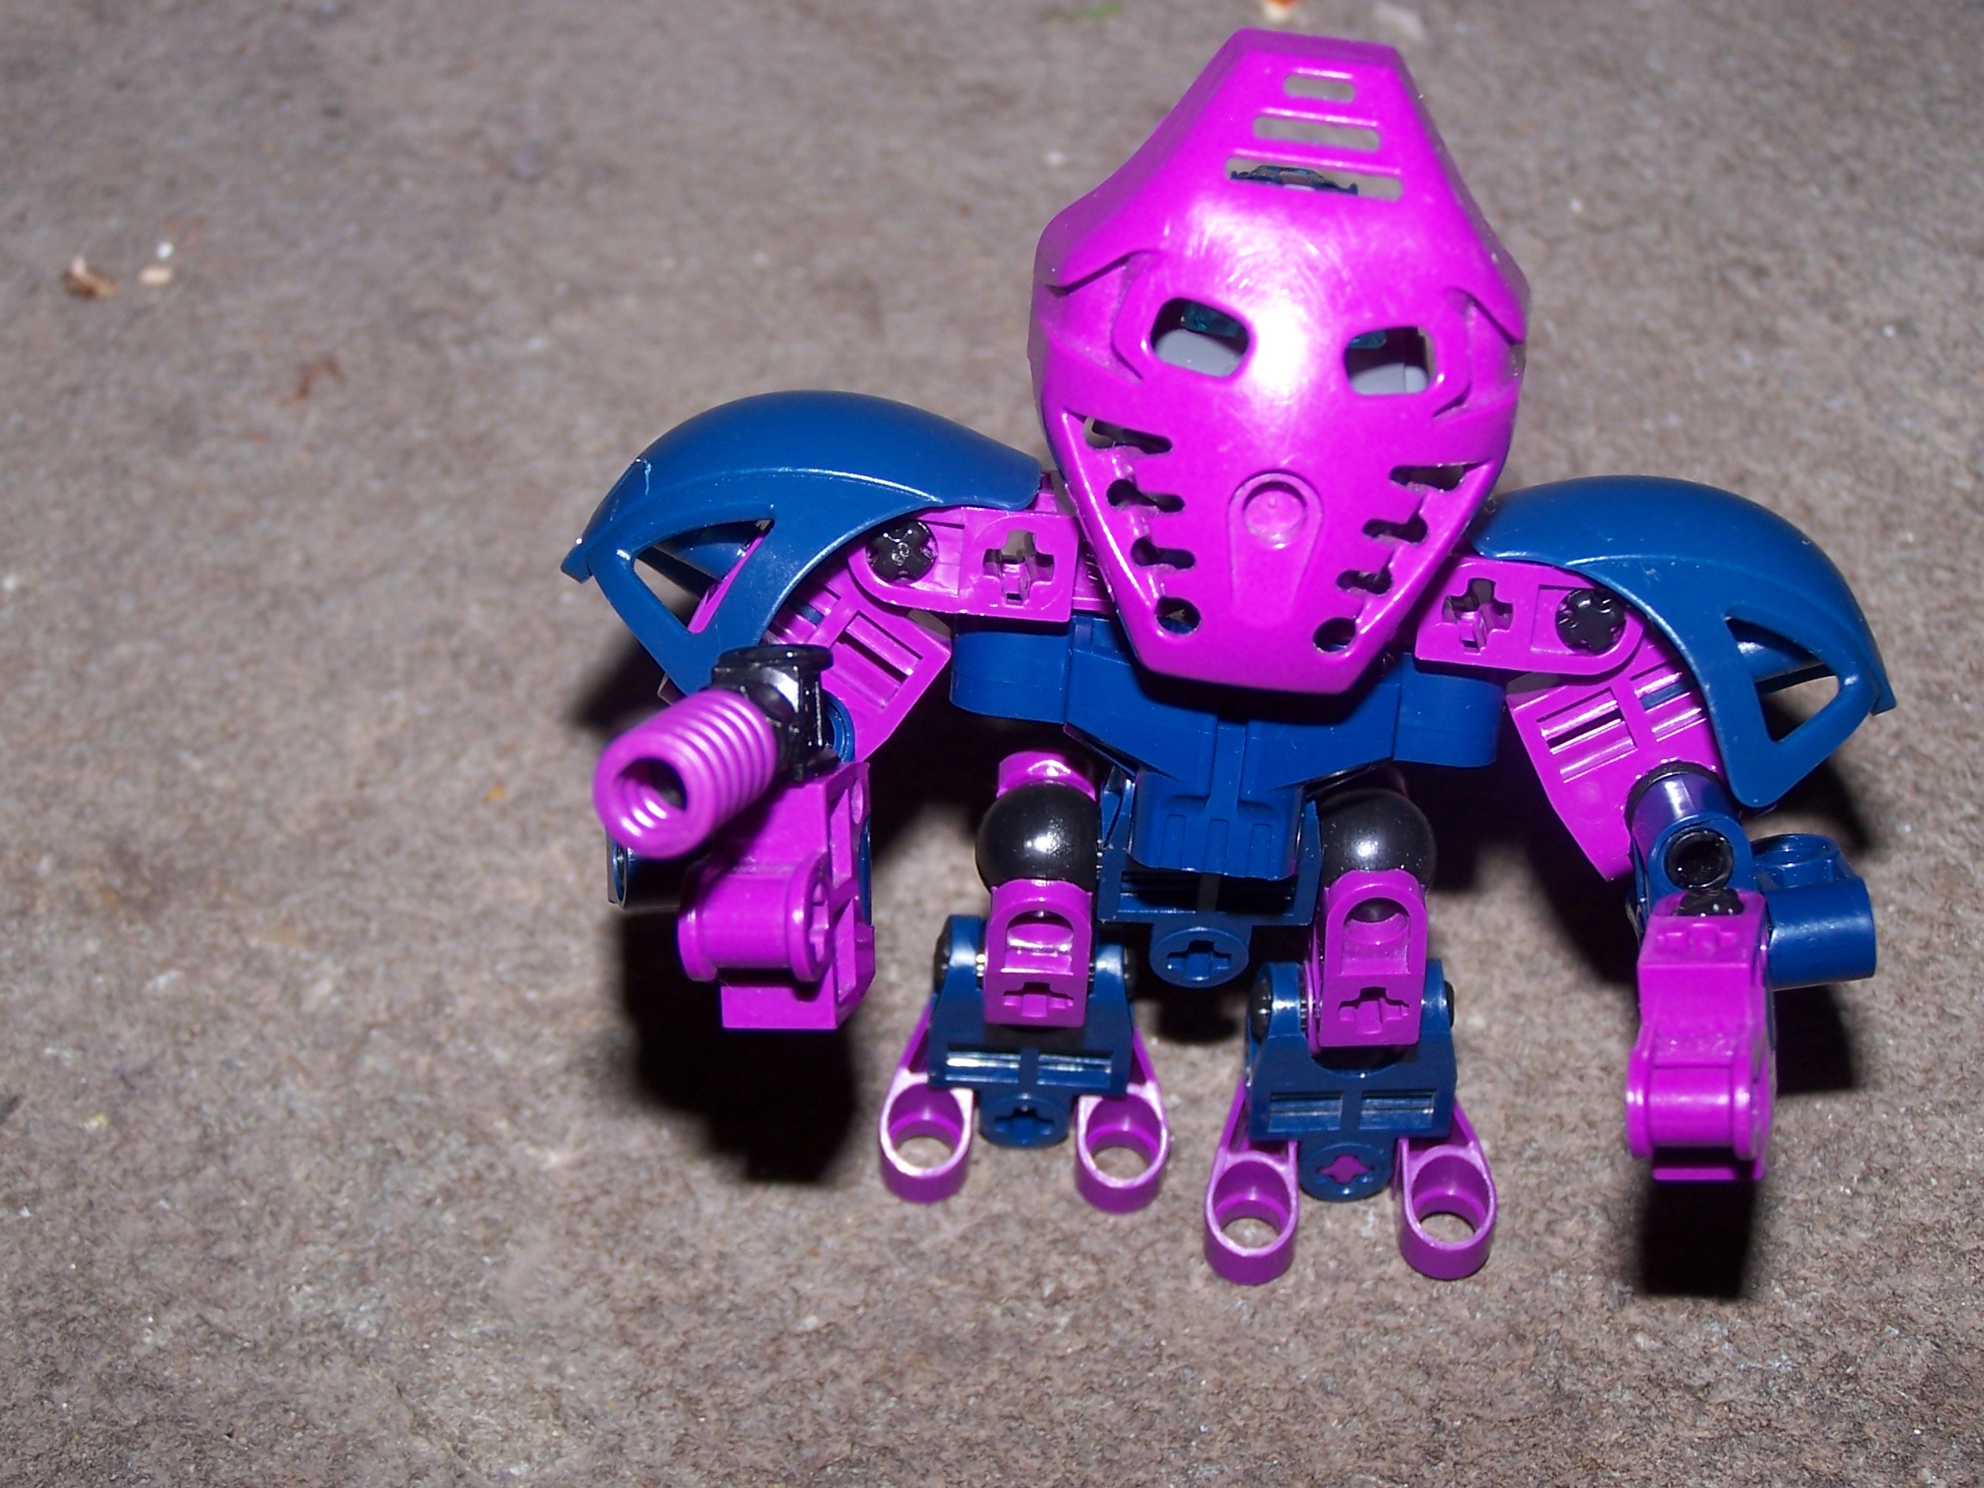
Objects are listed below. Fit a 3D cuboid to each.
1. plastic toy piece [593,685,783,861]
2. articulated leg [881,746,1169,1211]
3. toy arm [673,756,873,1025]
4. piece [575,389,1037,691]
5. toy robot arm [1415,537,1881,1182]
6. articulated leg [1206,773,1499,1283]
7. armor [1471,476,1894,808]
[{"bbox_3d":[-0.018,0.002,0.234,0.008,0.008,0.013,0,13,13],"label":"plastic toy piece"},{"bbox_3d":[0.003,0.018,0.303,0.023,0.039,0.022,3,57,2],"label":"articulated leg"},{"bbox_3d":[-0.015,0.010,0.264,0.010,0.016,0.018,3,99,18],"label":"toy arm"},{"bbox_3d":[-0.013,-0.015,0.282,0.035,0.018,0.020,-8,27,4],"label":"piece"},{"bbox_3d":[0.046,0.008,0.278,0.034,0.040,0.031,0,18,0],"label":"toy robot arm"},{"bbox_3d":[0.029,0.022,0.300,0.023,0.040,0.025,0,57,0],"label":"articulated leg"},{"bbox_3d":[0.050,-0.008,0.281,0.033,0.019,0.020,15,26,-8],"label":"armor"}]

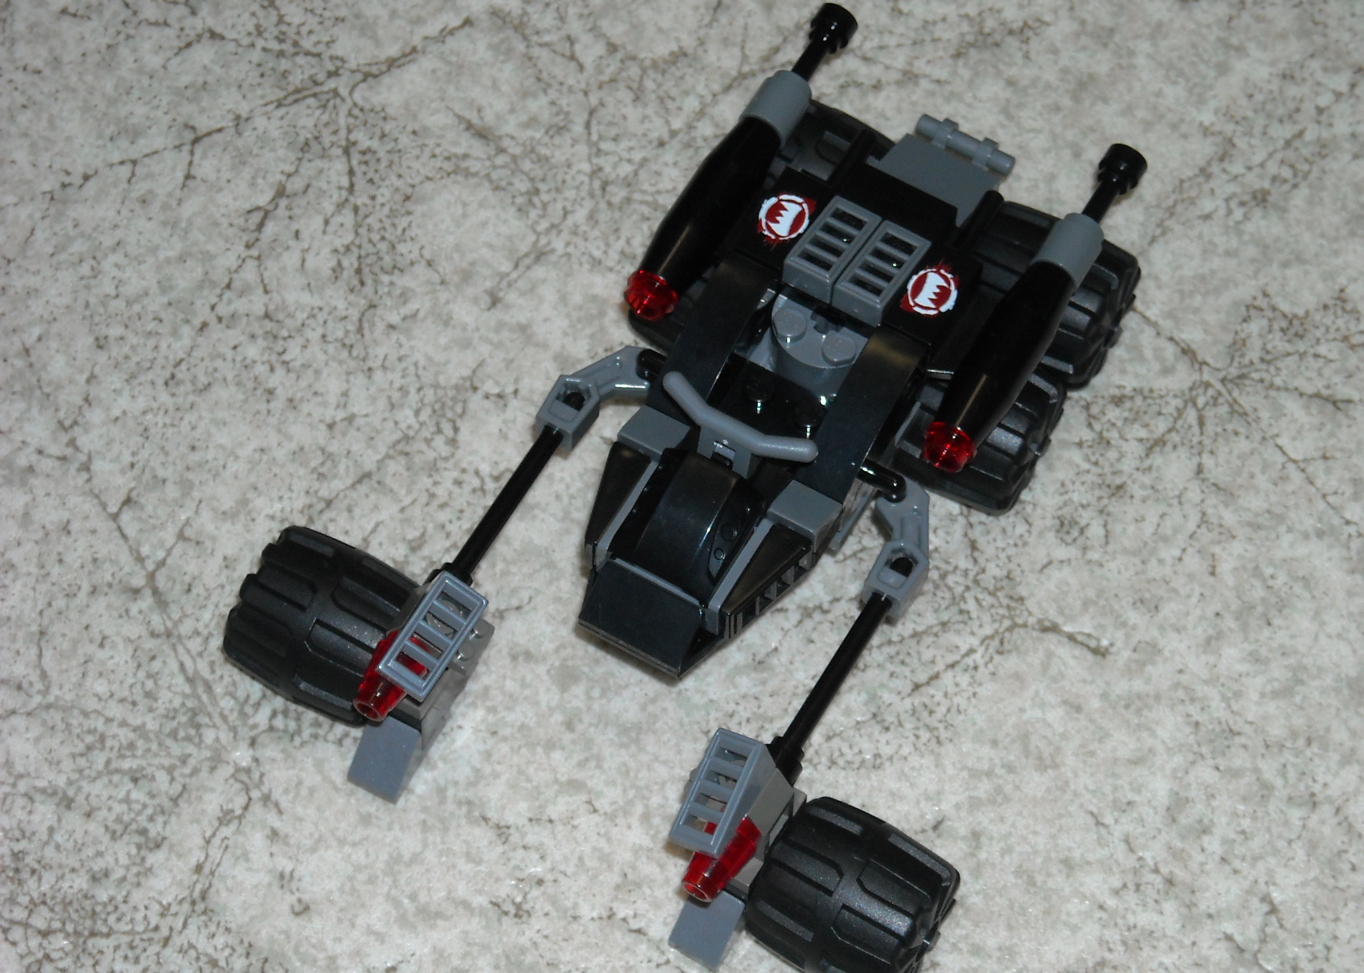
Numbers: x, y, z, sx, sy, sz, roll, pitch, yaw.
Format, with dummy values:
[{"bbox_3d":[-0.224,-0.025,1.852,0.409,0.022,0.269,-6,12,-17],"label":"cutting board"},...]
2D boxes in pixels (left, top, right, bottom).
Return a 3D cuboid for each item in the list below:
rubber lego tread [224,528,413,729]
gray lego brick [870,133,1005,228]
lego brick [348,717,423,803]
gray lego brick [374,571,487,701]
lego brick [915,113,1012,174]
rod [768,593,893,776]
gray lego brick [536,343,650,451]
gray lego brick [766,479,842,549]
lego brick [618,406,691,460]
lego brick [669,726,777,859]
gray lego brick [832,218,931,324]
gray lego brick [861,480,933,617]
[{"bbox_3d":[-0.051,0.020,0.596,0.023,0.024,0.024,27,67,12],"label":"rubber lego tread"},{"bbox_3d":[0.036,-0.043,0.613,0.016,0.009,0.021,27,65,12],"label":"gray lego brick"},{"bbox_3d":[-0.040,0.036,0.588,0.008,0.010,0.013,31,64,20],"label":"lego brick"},{"bbox_3d":[-0.035,0.021,0.576,0.008,0.006,0.016,31,64,20],"label":"gray lego brick"},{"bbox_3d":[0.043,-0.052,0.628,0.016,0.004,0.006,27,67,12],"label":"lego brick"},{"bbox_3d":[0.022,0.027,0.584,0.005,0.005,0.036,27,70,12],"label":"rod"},{"bbox_3d":[-0.012,-0.013,0.599,0.020,0.006,0.009,-33,68,-15],"label":"gray lego brick"},{"bbox_3d":[0.017,0.003,0.580,0.008,0.006,0.008,27,67,12],"label":"gray lego brick"},{"bbox_3d":[-0.004,-0.007,0.585,0.008,0.006,0.008,27,67,12],"label":"lego brick"},{"bbox_3d":[0.005,0.042,0.568,0.008,0.006,0.016,19,63,34],"label":"lego brick"},{"bbox_3d":[0.029,-0.031,0.588,0.008,0.006,0.016,27,65,12],"label":"gray lego brick"},{"bbox_3d":[0.031,0.009,0.591,0.010,0.006,0.020,14,63,5],"label":"gray lego brick"}]

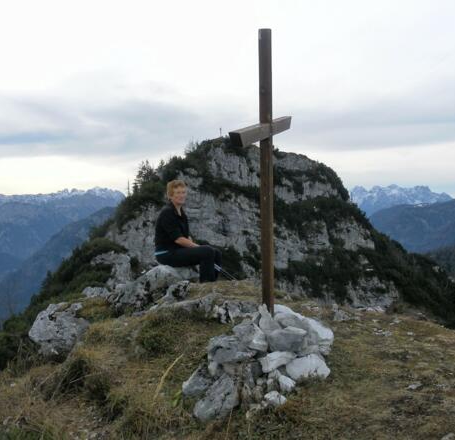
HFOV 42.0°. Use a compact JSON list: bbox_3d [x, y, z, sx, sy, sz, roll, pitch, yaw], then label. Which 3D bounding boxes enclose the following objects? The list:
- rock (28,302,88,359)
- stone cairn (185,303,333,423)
[{"bbox_3d":[-1.480,0.965,5.200,0.500,0.460,0.450,0,1,0],"label":"rock"},{"bbox_3d":[0.195,0.860,3.820,0.930,0.580,0.850,0,1,0],"label":"stone cairn"}]

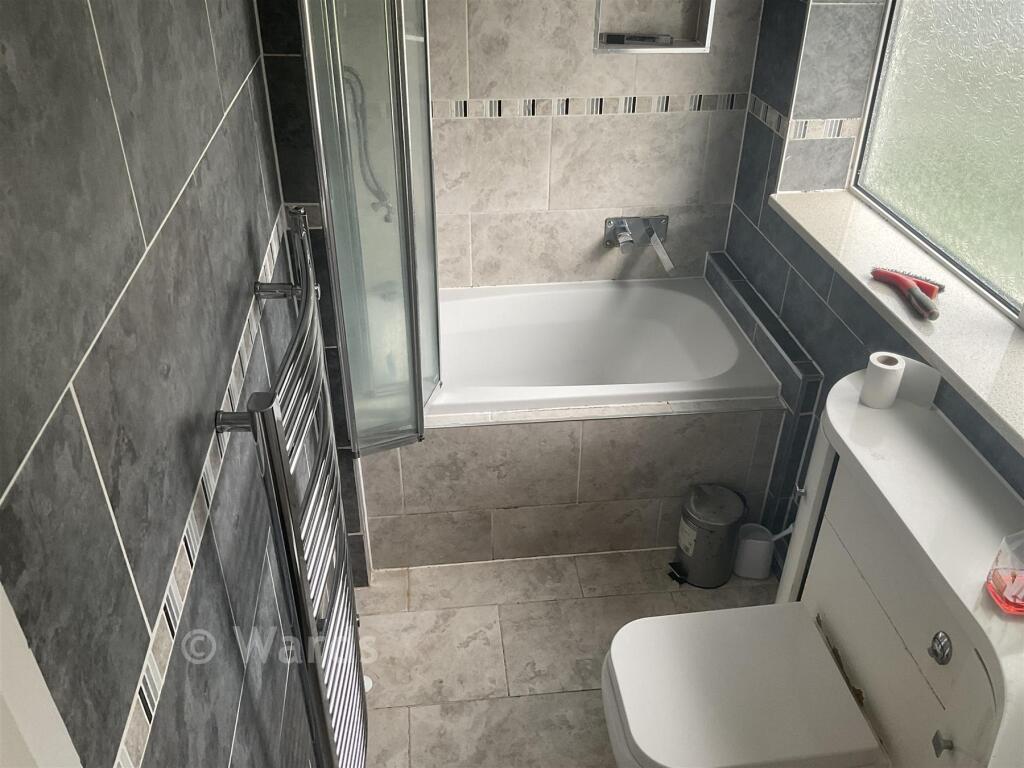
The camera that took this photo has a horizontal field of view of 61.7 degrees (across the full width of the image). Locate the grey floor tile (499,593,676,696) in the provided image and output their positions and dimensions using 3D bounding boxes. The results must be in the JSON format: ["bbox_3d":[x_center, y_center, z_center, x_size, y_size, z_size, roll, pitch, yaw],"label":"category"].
[{"bbox_3d":[0.228,0.705,2.347,0.501,0.010,0.308,-3,33,-6],"label":"grey floor tile"}]

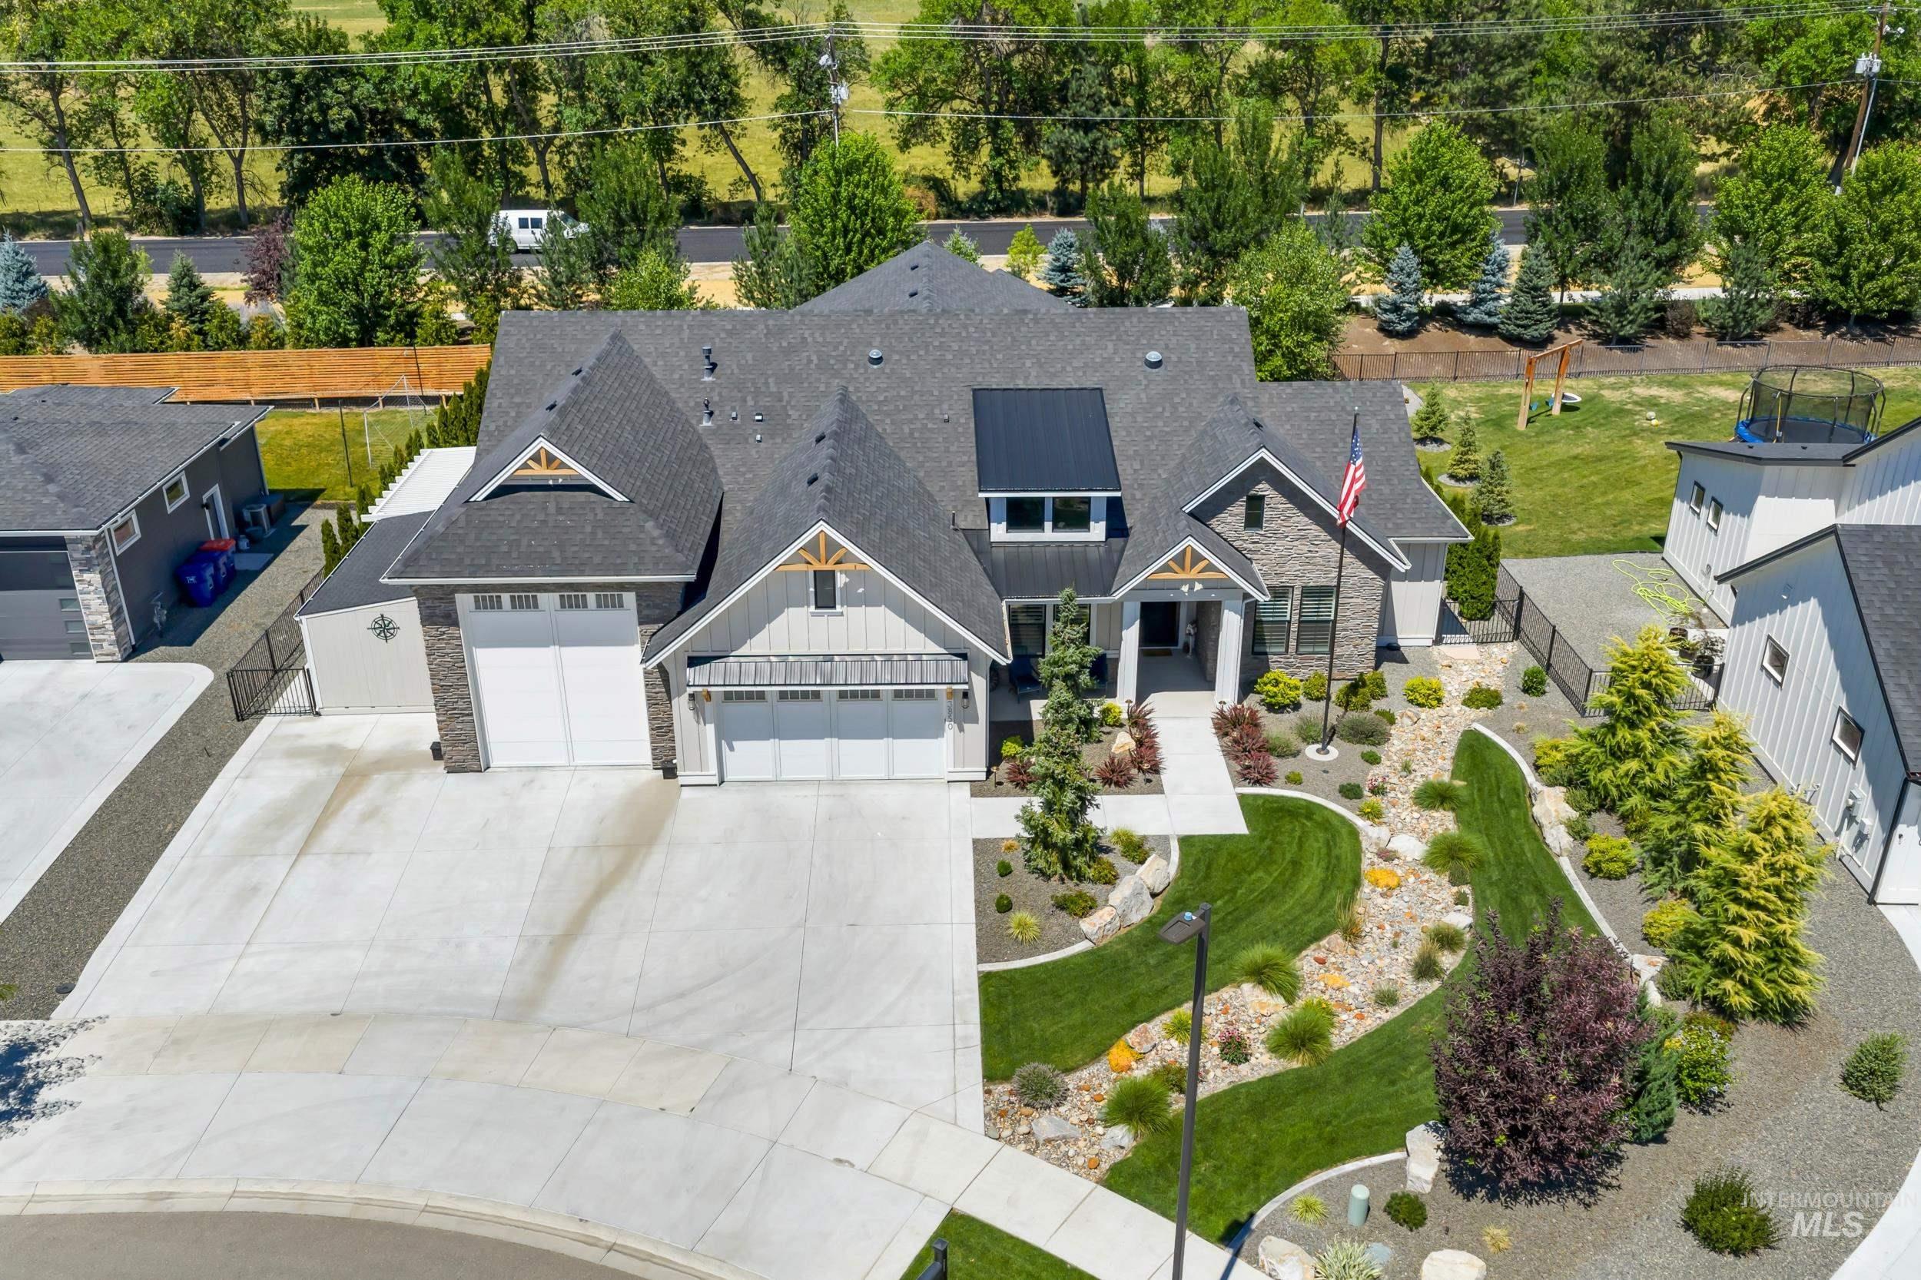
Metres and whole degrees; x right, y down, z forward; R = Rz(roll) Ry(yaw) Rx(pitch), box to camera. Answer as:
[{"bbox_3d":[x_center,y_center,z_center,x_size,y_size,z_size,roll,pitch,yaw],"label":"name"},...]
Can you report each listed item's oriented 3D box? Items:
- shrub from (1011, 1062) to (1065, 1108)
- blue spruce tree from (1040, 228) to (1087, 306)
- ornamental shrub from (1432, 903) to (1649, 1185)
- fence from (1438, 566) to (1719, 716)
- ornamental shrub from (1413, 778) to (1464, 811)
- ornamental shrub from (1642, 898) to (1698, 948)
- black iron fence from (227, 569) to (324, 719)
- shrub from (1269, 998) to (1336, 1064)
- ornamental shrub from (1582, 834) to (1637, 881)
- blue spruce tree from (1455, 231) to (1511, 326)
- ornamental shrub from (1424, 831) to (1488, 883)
[{"bbox_3d":[1.260,7.060,23.877,0.880,0.540,0.880,-1,25,-1],"label":"shrub"},{"bbox_3d":[4.577,-16.428,67.000,2.200,4.000,2.200,0,25,0],"label":"blue spruce tree"},{"bbox_3d":[8.483,5.841,21.850,3.100,3.700,3.000,0,25,0],"label":"ornamental shrub"},{"bbox_3d":[15.000,-0.120,37.620,5.650,1.300,6.400,0,25,0],"label":"fence"},{"bbox_3d":[10.218,3.249,31.921,1.080,0.500,1.050,-1,25,-1],"label":"ornamental shrub"},{"bbox_3d":[13.166,5.185,27.545,1.080,0.720,1.050,-1,25,-1],"label":"ornamental shrub"},{"bbox_3d":[-16.440,-0.061,38.254,1.850,1.250,6.400,-1,25,-1],"label":"black iron fence"},{"bbox_3d":[5.508,6.248,24.100,1.080,0.800,1.050,0,25,0],"label":"shrub"},{"bbox_3d":[12.850,4.250,29.526,1.030,0.720,1.000,-1,25,-1],"label":"ornamental shrub"},{"bbox_3d":[23.354,-15.941,66.248,2.300,4.350,2.300,-1,25,-1],"label":"blue spruce tree"},{"bbox_3d":[9.547,4.139,28.800,1.200,0.750,1.150,0,25,0],"label":"ornamental shrub"}]

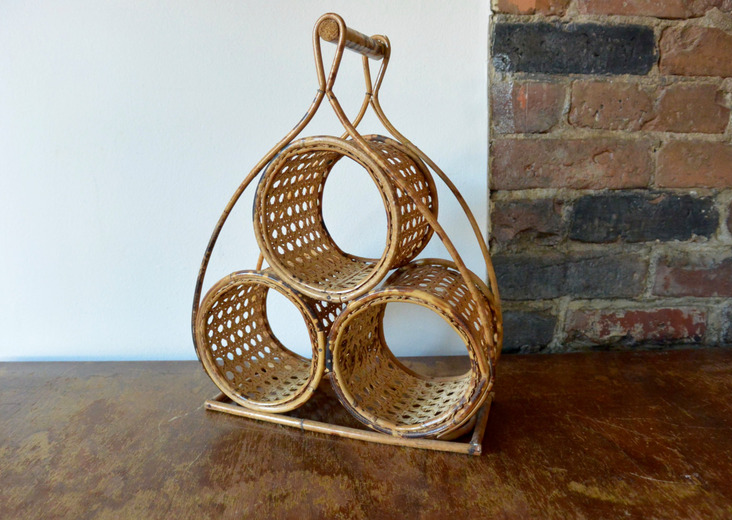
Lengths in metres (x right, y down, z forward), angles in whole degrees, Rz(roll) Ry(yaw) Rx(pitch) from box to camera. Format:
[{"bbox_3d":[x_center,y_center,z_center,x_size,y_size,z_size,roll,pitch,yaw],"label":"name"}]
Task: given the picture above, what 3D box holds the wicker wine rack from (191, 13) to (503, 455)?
[{"bbox_3d":[-0.013,-0.032,0.584,0.305,0.380,0.139,4,12,20],"label":"wicker wine rack"}]

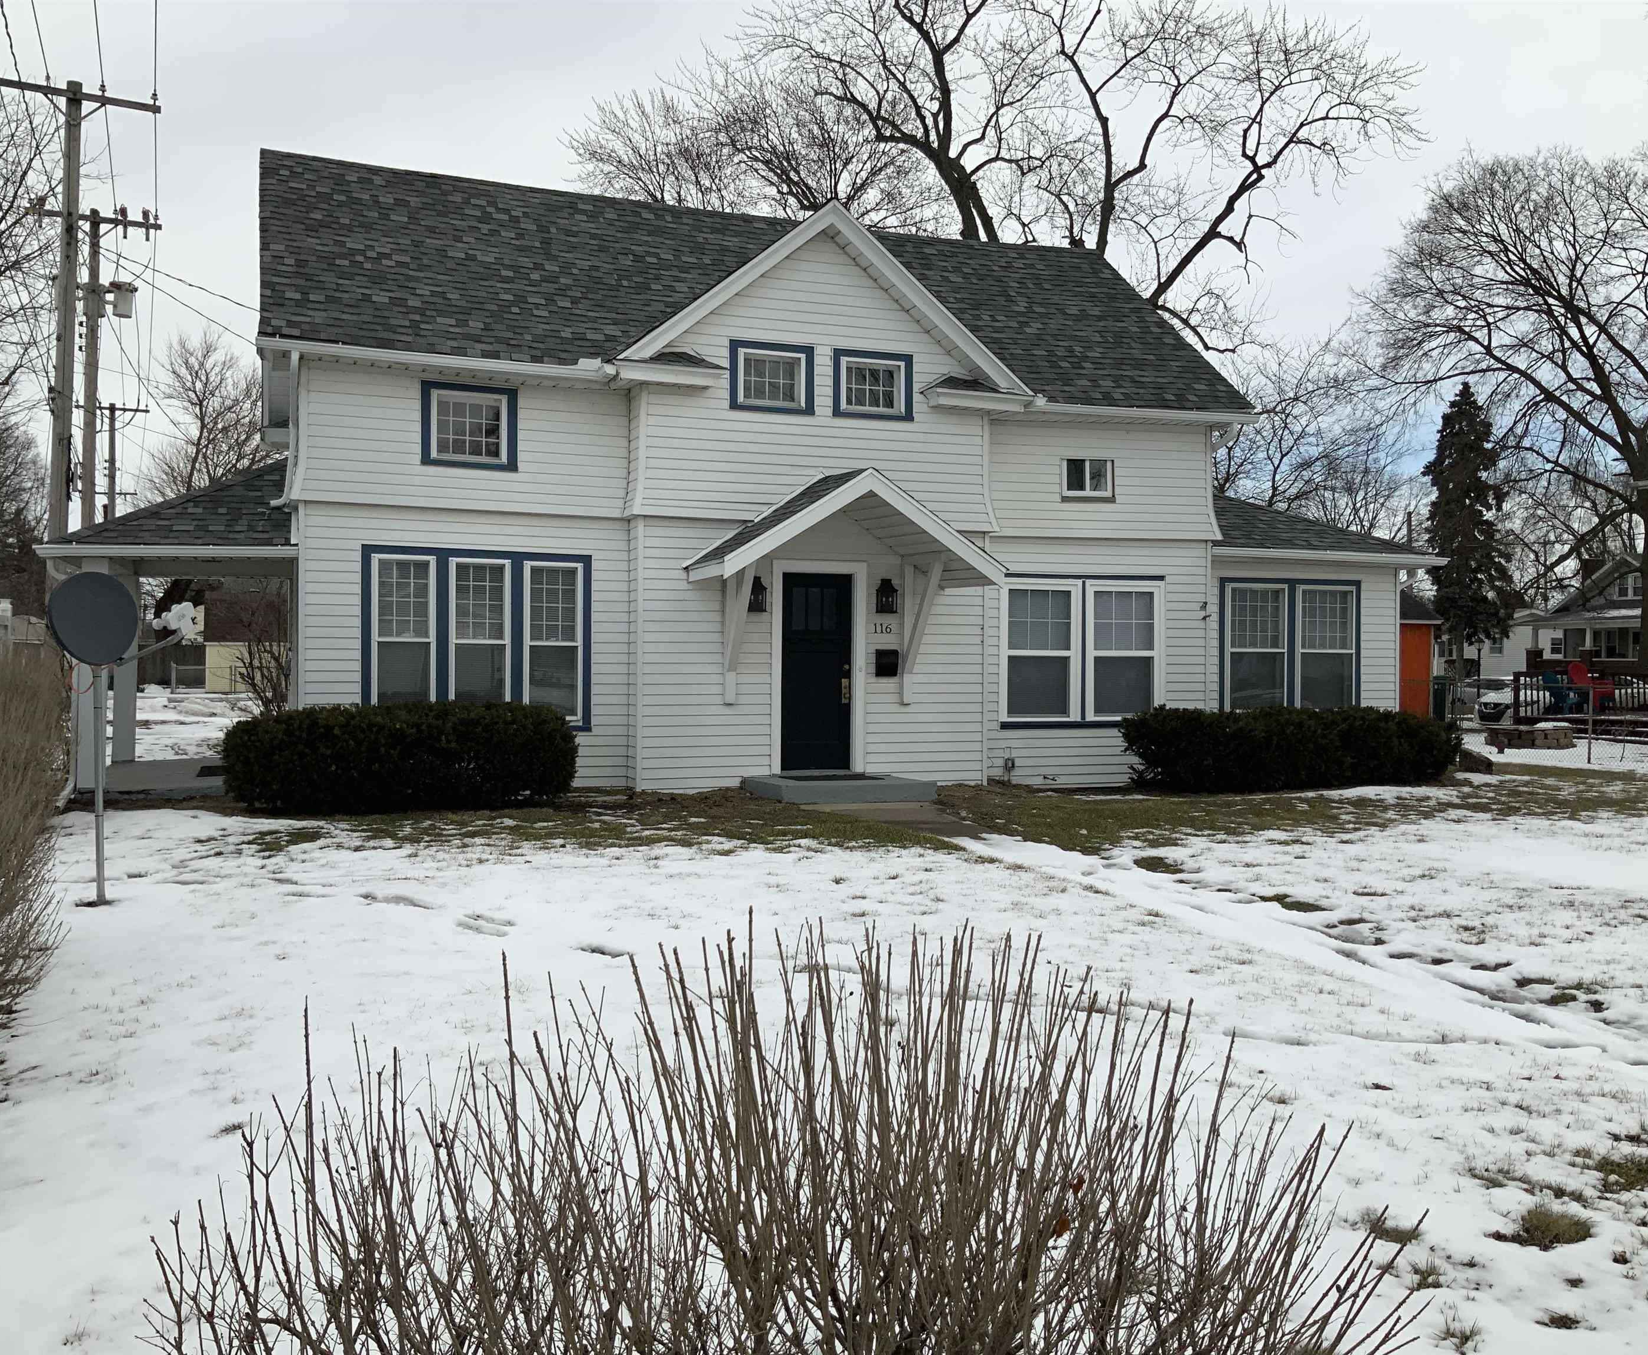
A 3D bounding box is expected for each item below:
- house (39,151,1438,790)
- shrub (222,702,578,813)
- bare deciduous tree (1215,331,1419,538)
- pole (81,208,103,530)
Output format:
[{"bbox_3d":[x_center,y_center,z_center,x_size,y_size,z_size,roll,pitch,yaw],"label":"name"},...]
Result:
[{"bbox_3d":[-0.583,-2.270,18.012,15.090,6.770,8.000,0,1,-21],"label":"house"},{"bbox_3d":[-3.674,0.670,13.255,2.950,0.950,1.200,0,1,-21],"label":"shrub"},{"bbox_3d":[14.289,-4.660,45.000,6.800,11.280,6.800,0,1,-21],"label":"bare deciduous tree"},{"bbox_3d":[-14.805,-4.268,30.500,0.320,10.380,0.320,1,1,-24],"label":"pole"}]

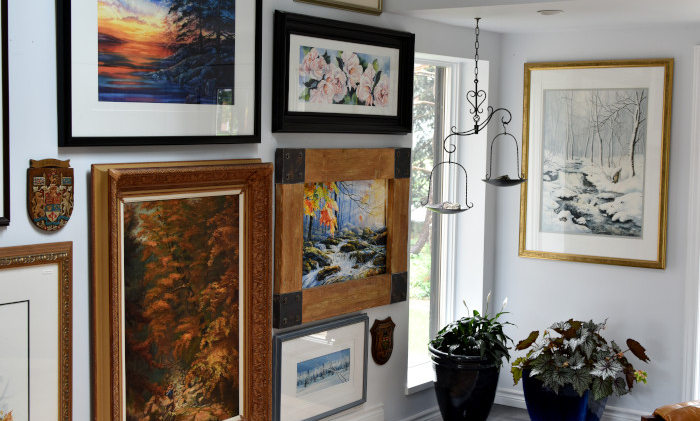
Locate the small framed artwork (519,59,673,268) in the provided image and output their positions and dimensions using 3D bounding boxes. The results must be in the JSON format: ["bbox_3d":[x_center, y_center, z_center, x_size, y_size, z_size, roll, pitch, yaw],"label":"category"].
[{"bbox_3d":[1.341,-0.262,5.575,0.854,1.106,0.035,4,5,36],"label":"small framed artwork"}]

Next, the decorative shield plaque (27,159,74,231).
[{"bbox_3d":[-1.002,-0.049,3.393,0.022,0.243,0.174,4,5,36],"label":"decorative shield plaque"}]

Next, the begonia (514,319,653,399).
[{"bbox_3d":[1.218,0.771,5.380,0.720,0.390,0.570,4,5,36],"label":"begonia"}]

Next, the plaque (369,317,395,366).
[{"bbox_3d":[0.165,0.658,5.044,0.022,0.238,0.188,4,5,36],"label":"plaque"}]

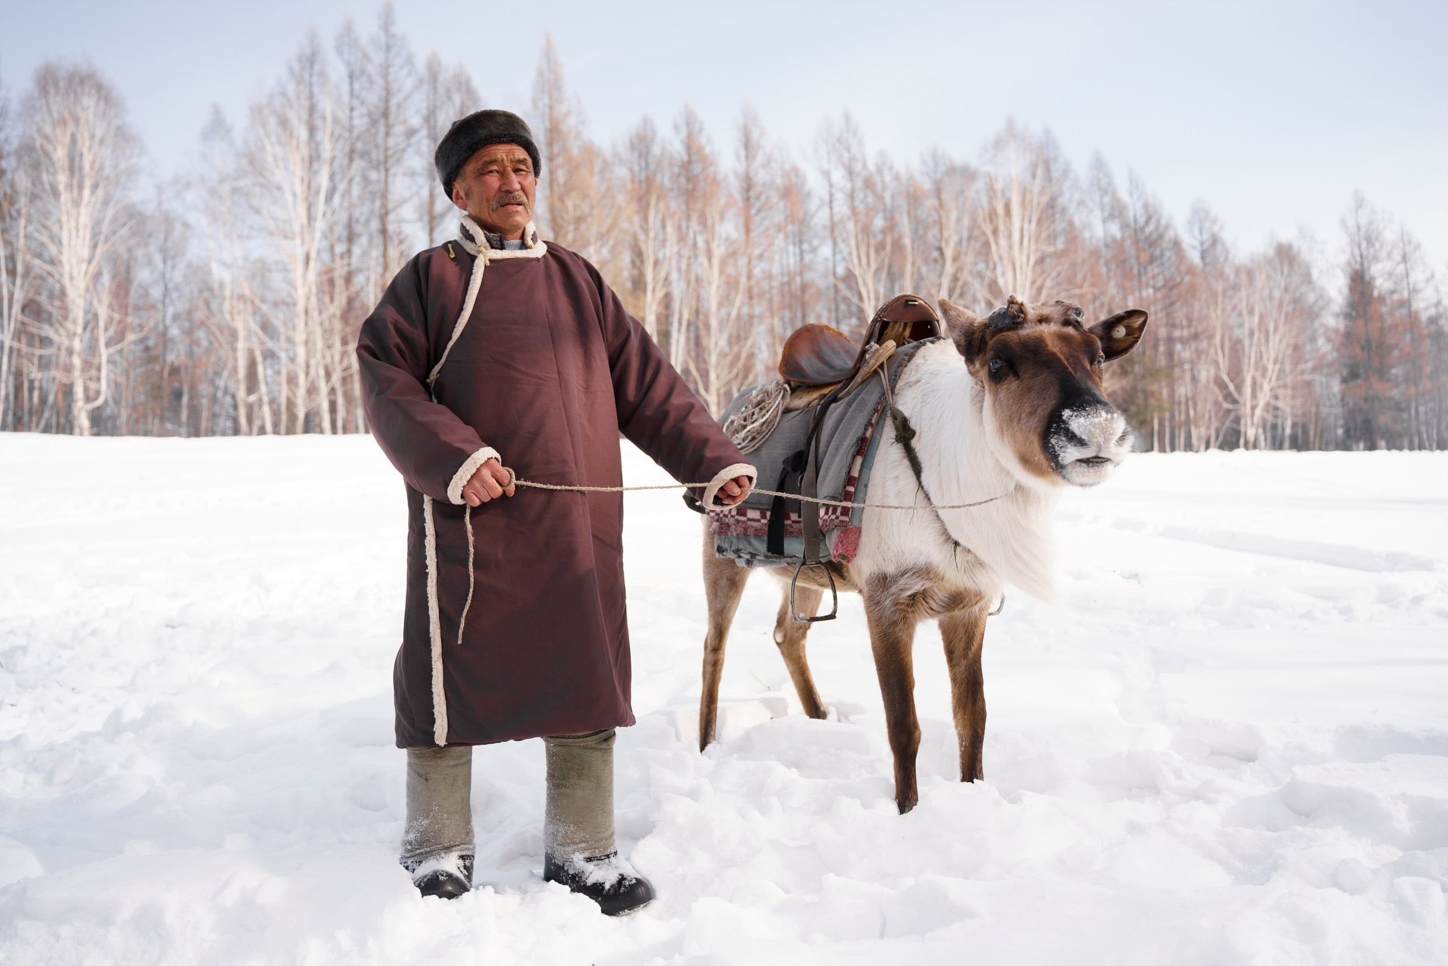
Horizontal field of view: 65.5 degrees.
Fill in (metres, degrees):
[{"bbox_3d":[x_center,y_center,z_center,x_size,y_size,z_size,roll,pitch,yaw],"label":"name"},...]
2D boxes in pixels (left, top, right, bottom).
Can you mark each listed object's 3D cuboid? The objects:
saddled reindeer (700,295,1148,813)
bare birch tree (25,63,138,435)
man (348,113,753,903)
[{"bbox_3d":[0.450,0.180,3.160,0.630,1.320,1.550,-1,1,-31],"label":"saddled reindeer"},{"bbox_3d":[-19.400,-7.050,34.000,3.400,11.200,3.400,0,1,0],"label":"bare birch tree"},{"bbox_3d":[-0.370,0.045,2.460,0.850,1.720,0.580,0,1,-20],"label":"man"}]

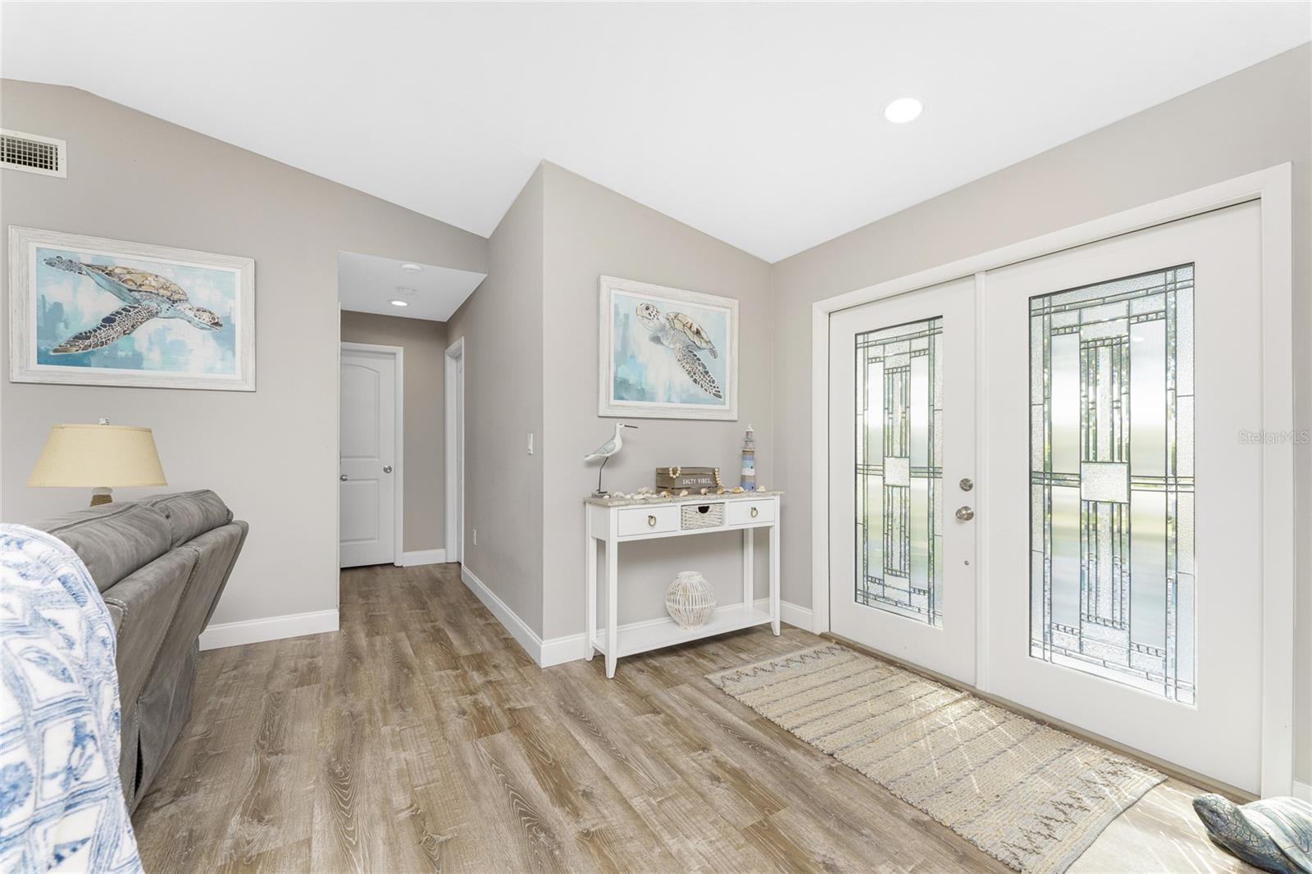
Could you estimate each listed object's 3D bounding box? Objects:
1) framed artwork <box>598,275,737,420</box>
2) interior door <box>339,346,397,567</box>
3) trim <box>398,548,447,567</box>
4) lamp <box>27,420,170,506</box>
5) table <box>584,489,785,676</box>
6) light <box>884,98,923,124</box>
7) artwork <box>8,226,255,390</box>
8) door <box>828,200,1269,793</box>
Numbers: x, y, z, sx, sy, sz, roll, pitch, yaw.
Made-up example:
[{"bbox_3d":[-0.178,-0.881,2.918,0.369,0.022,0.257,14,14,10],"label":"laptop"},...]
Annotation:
[{"bbox_3d":[0.120,-0.522,3.188,1.010,0.810,0.040,0,0,-30],"label":"framed artwork"},{"bbox_3d":[-2.855,0.218,4.754,0.790,2.040,0.050,0,0,-30],"label":"interior door"},{"bbox_3d":[-2.290,1.196,5.055,0.390,0.133,0.018,0,0,-30],"label":"trim"},{"bbox_3d":[-2.695,0.255,2.484,0.457,0.690,0.457,0,0,-30],"label":"lamp"},{"bbox_3d":[0.197,0.800,3.045,1.200,0.907,0.333,0,0,-30],"label":"table"},{"bbox_3d":[1.024,-1.353,2.110,0.160,0.025,0.160,11,-7,-32],"label":"light"},{"bbox_3d":[-2.868,-0.677,2.852,1.000,0.800,0.040,0,0,-30],"label":"artwork"},{"bbox_3d":[1.597,0.212,2.496,0.060,2.040,1.800,0,0,-32],"label":"door"}]

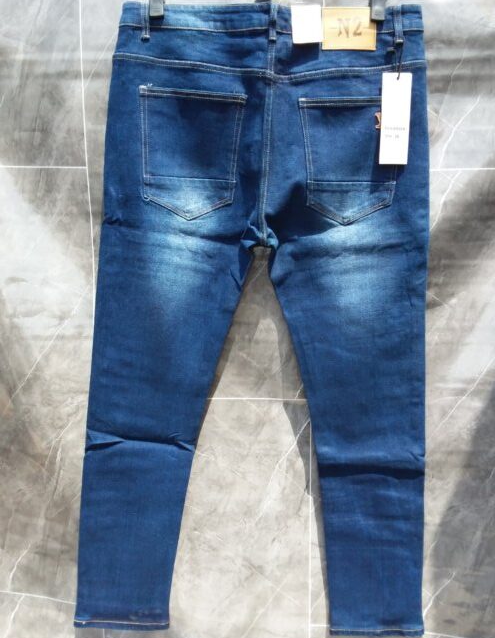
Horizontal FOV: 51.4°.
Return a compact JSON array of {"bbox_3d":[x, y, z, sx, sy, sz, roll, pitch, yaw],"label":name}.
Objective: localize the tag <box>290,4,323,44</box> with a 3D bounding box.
[{"bbox_3d":[0.086,-0.430,0.750,0.045,0.055,0.003,0,8,0],"label":"tag"}]

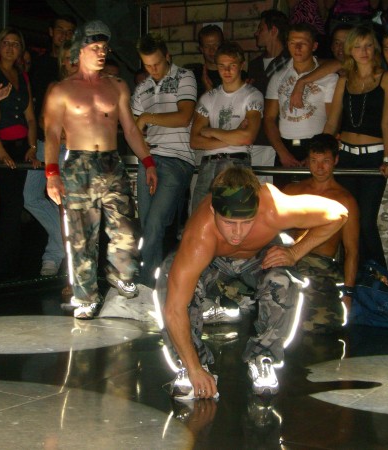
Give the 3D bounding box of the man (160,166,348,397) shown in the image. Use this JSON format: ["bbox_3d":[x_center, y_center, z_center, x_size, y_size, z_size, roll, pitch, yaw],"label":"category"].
[{"bbox_3d":[0.241,0.208,4.150,0.750,0.890,0.820,1,3,5],"label":"man"}]

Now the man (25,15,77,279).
[{"bbox_3d":[-1.002,-0.528,7.100,0.500,1.830,0.360,1,3,-11],"label":"man"}]

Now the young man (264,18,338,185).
[{"bbox_3d":[0.701,-0.423,6.500,0.500,1.790,0.360,2,3,9],"label":"young man"}]

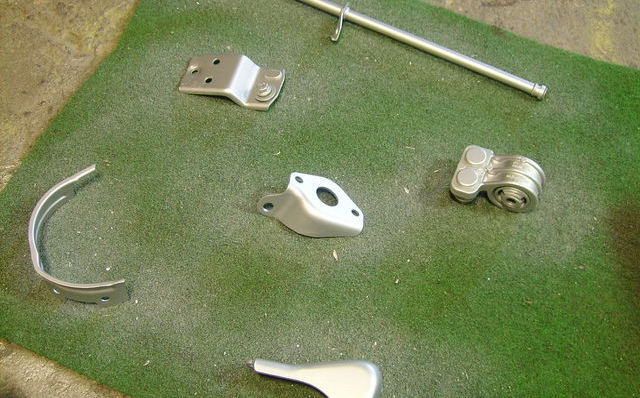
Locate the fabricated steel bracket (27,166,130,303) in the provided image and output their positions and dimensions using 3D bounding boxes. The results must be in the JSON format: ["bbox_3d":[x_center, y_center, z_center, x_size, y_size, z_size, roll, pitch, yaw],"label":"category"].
[{"bbox_3d":[-0.255,0.044,1.057,0.086,0.036,0.150,-15,56,-9],"label":"fabricated steel bracket"}]

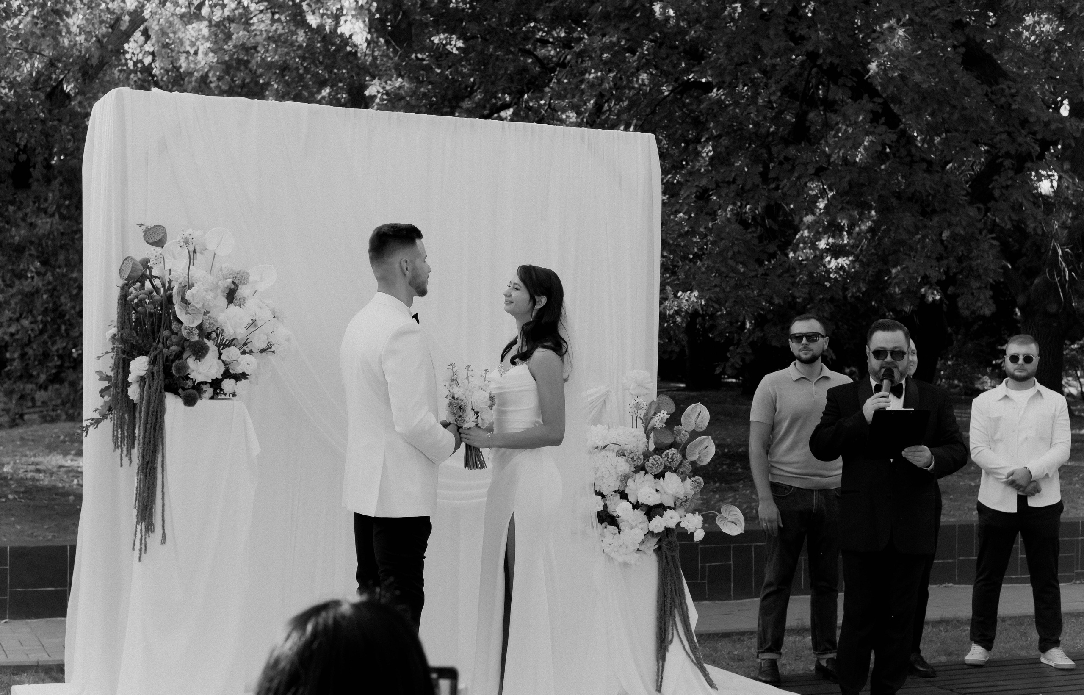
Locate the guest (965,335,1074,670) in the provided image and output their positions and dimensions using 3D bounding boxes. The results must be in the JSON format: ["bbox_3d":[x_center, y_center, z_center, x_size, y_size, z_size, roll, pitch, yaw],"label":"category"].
[{"bbox_3d":[2.542,0.814,8.492,0.570,1.760,0.380,0,-2,12],"label":"guest"}]

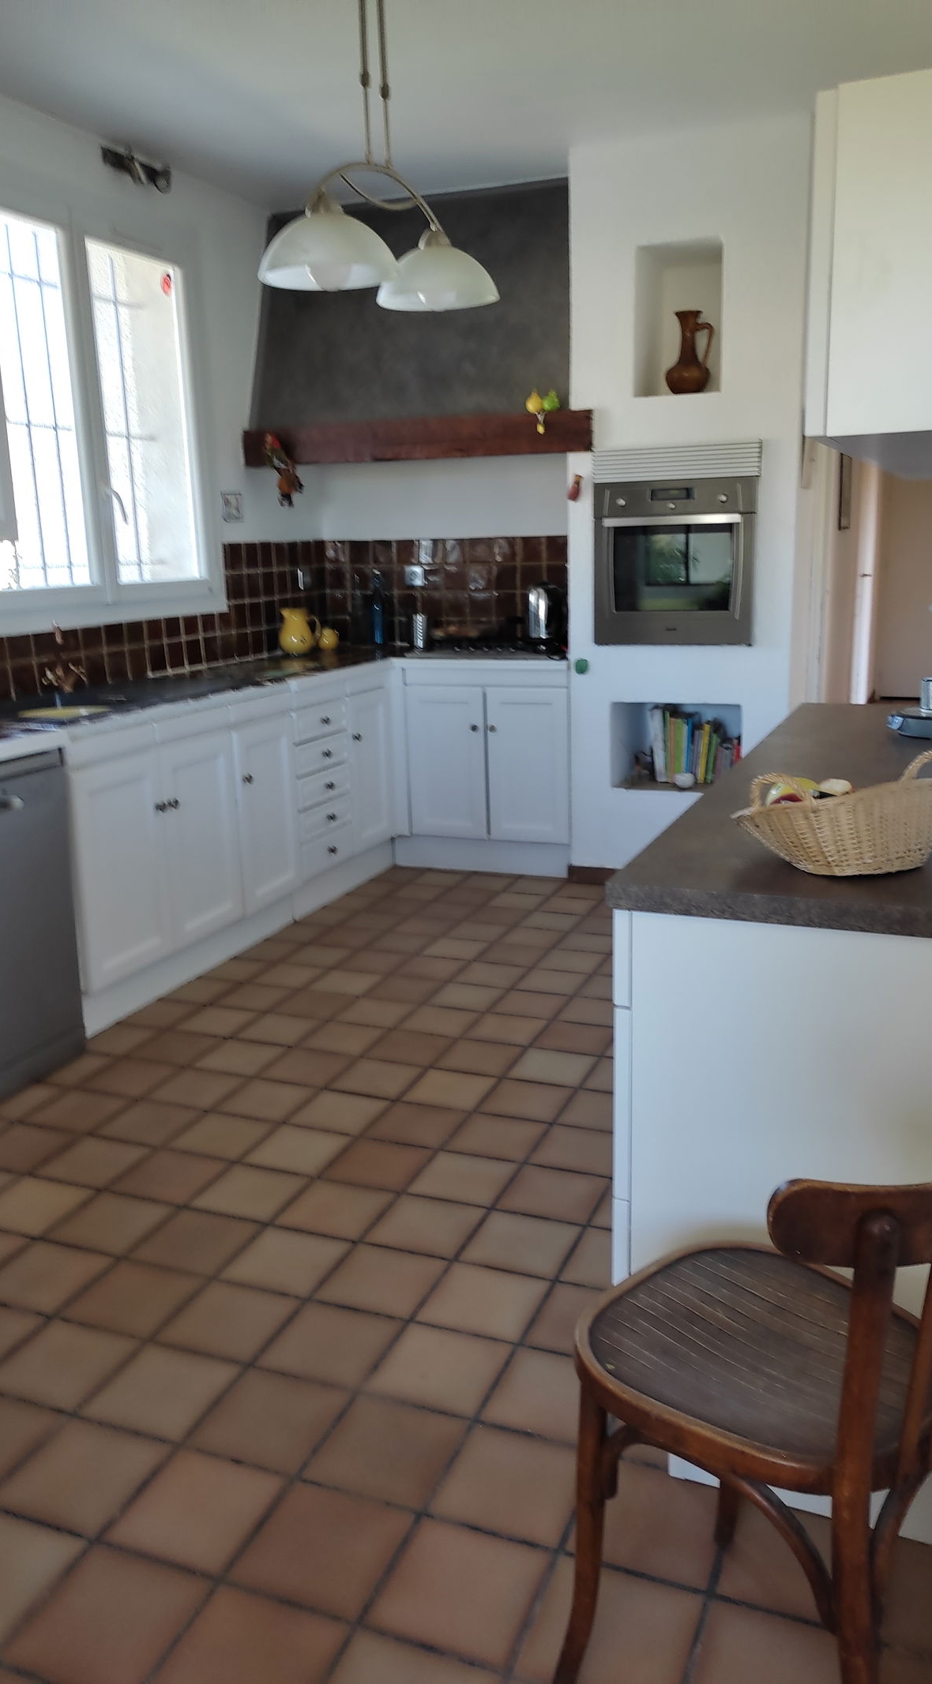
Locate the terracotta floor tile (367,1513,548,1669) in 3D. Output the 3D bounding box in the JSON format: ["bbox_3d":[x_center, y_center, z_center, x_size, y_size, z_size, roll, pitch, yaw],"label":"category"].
[{"bbox_3d":[-0.004,0.964,1.566,0.189,0.012,0.189,3,14,22],"label":"terracotta floor tile"}]

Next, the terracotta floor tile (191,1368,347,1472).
[{"bbox_3d":[-0.312,0.930,1.954,0.193,0.012,0.193,4,14,22],"label":"terracotta floor tile"}]

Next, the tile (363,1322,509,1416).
[{"bbox_3d":[-0.045,0.918,2.109,0.193,0.015,0.191,4,15,19],"label":"tile"}]

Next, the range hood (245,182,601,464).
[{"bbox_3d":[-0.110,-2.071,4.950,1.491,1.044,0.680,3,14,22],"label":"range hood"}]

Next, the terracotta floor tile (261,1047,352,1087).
[{"bbox_3d":[-0.417,0.619,3.297,0.198,0.015,0.198,4,14,22],"label":"terracotta floor tile"}]

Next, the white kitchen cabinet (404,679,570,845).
[{"bbox_3d":[0.188,-0.380,5.292,0.721,0.649,0.560,3,14,22],"label":"white kitchen cabinet"}]

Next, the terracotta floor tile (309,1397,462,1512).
[{"bbox_3d":[-0.122,0.967,1.925,0.193,0.015,0.191,4,15,19],"label":"terracotta floor tile"}]

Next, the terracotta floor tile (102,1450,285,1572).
[{"bbox_3d":[-0.386,0.977,1.770,0.198,0.015,0.198,4,14,22],"label":"terracotta floor tile"}]

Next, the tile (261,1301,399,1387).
[{"bbox_3d":[-0.234,0.886,2.137,0.198,0.015,0.198,4,14,22],"label":"tile"}]

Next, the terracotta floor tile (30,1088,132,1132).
[{"bbox_3d":[-0.975,0.685,3.078,0.193,0.012,0.193,4,14,22],"label":"terracotta floor tile"}]

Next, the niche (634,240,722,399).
[{"bbox_3d":[0.819,-1.902,4.493,0.312,0.505,0.360,4,15,20],"label":"niche"}]

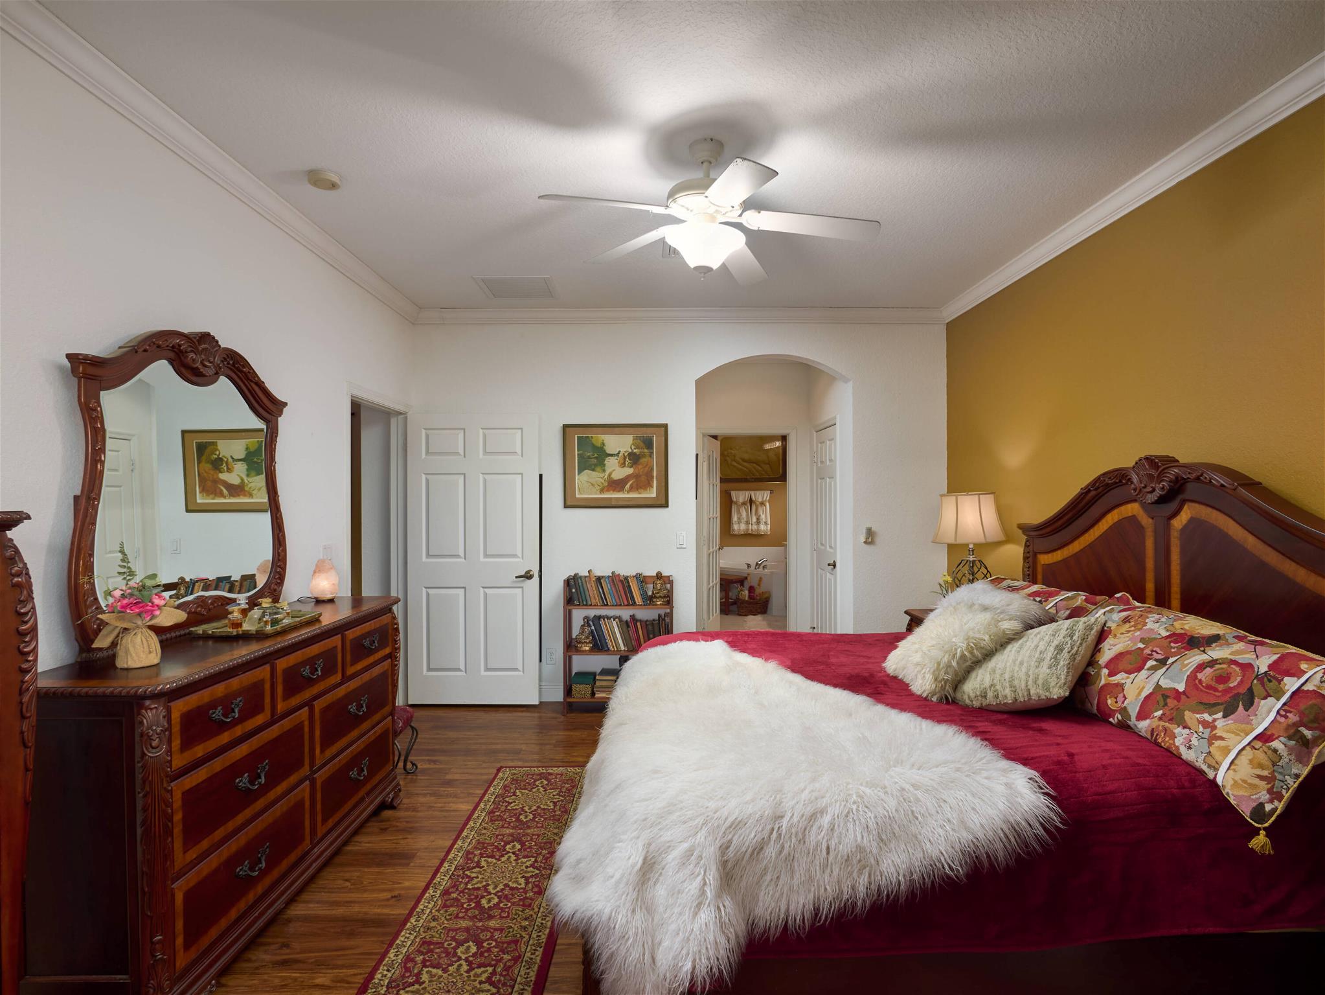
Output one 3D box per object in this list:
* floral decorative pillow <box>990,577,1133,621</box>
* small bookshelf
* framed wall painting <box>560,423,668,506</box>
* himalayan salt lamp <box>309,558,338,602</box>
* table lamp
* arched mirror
[{"bbox_3d":[1.600,0.545,3.150,0.500,0.190,0.930,-40,0,0],"label":"floral decorative pillow"},{"bbox_3d":[-0.292,0.985,4.690,0.730,0.905,0.270,0,0,-1],"label":"small bookshelf"},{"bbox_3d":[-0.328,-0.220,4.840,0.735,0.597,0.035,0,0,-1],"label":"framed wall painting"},{"bbox_3d":[-1.560,0.375,3.170,0.125,0.195,0.130,0,0,0],"label":"himalayan salt lamp"},{"bbox_3d":[1.768,0.335,3.950,0.415,0.735,0.415,0,0,0],"label":"table lamp"},{"bbox_3d":[-1.675,-0.060,2.475,0.110,1.060,1.070,0,0,0],"label":"arched mirror"}]

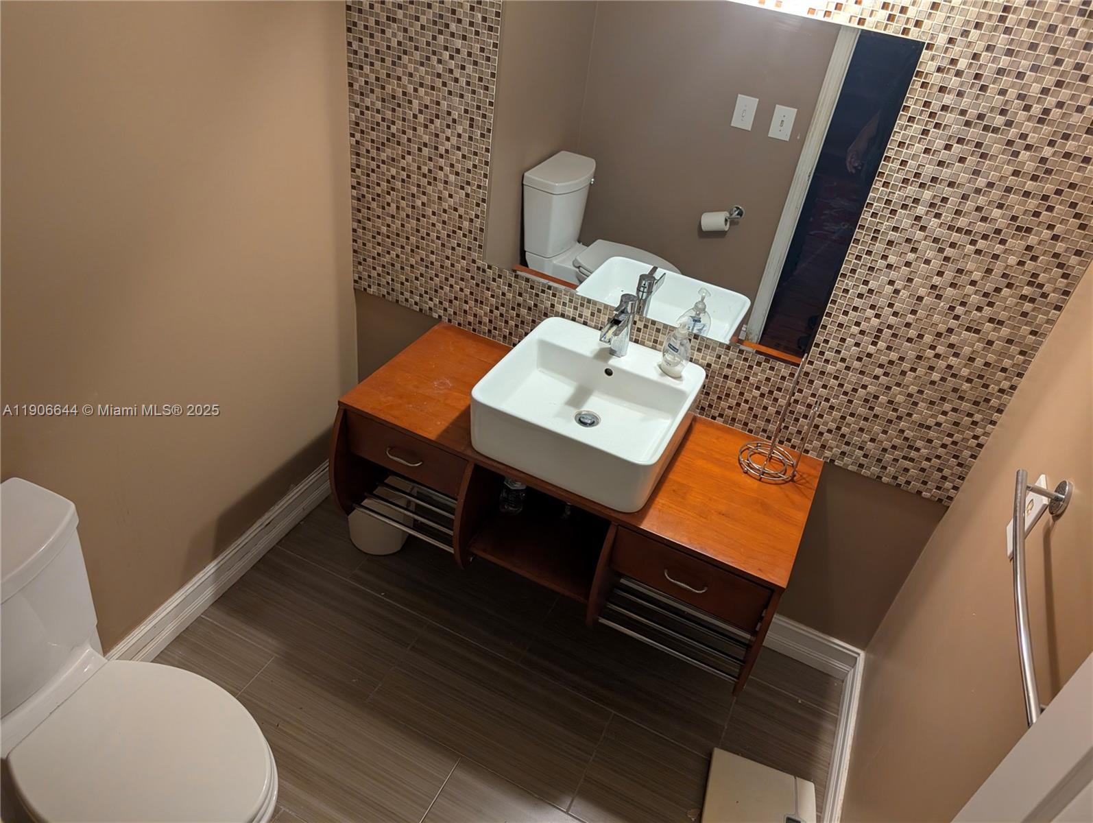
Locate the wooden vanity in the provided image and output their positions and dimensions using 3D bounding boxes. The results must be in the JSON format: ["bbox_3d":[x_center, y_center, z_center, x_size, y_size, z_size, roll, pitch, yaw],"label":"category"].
[{"bbox_3d":[0.059,0.227,2.053,1.161,0.404,0.561,21,38,17],"label":"wooden vanity"}]

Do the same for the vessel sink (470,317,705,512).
[{"bbox_3d":[0.113,-0.014,1.919,0.473,0.153,0.478,21,38,17],"label":"vessel sink"}]

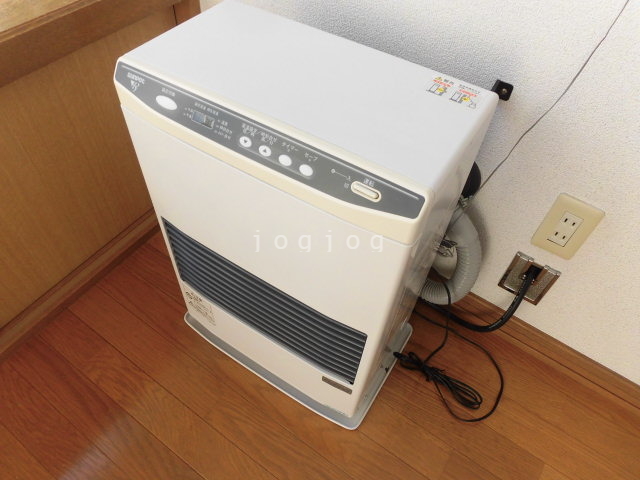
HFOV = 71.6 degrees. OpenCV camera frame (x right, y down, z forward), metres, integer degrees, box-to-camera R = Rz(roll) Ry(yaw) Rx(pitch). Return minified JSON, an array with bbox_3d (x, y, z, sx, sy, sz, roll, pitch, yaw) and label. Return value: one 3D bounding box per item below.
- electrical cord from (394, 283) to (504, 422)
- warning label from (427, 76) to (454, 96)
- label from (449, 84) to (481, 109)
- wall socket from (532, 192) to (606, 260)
[{"bbox_3d":[0.263,0.222,0.866,0.228,0.110,0.185,29,56,19],"label":"electrical cord"},{"bbox_3d":[0.139,-0.179,0.518,0.024,0.001,0.036,27,55,18],"label":"warning label"},{"bbox_3d":[0.169,-0.163,0.506,0.034,0.001,0.036,27,55,18],"label":"label"},{"bbox_3d":[0.396,-0.015,0.716,0.070,0.120,0.010,29,56,19],"label":"wall socket"}]

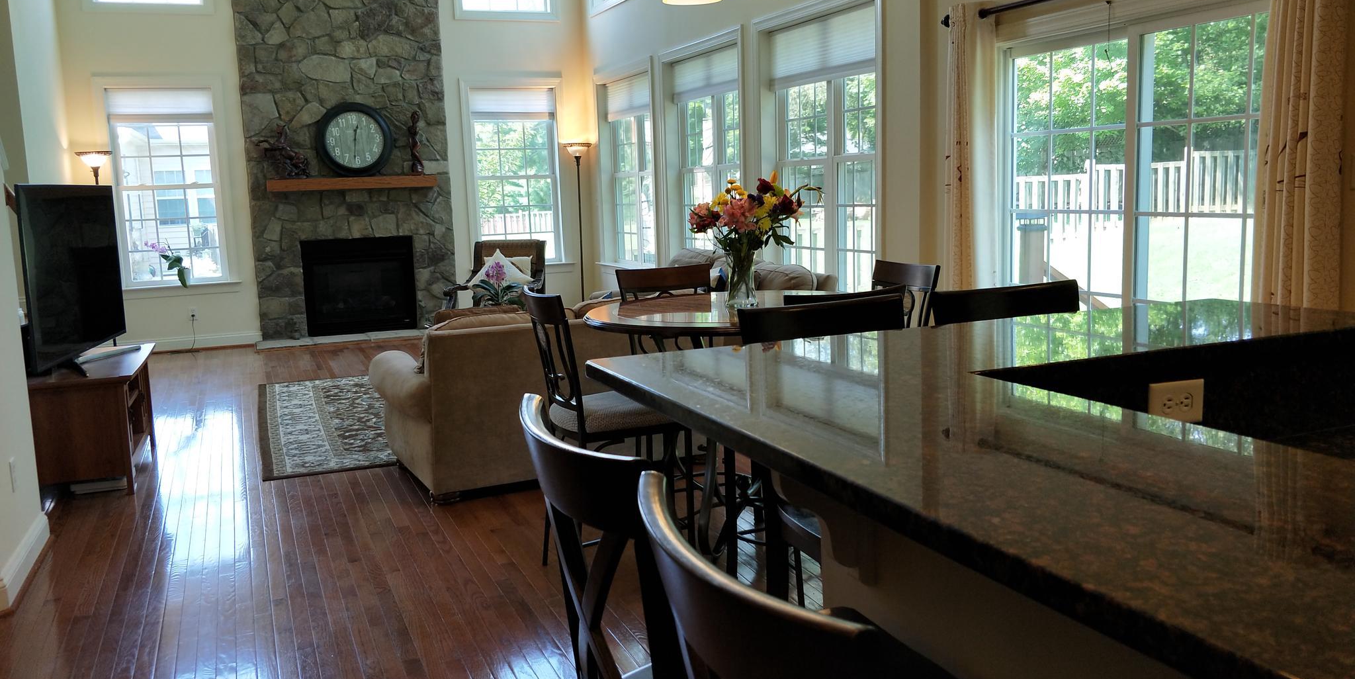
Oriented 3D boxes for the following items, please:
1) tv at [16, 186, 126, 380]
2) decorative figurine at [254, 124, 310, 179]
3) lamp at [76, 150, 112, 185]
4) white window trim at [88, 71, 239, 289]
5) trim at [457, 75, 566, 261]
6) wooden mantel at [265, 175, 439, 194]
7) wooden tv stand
[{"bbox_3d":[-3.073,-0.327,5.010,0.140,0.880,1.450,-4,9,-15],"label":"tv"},{"bbox_3d":[-3.769,-1.782,9.357,0.480,0.510,0.170,-6,9,-24],"label":"decorative figurine"},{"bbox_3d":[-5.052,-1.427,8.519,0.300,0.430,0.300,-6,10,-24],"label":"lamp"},{"bbox_3d":[-4.844,-1.470,9.335,1.086,2.006,0.120,-6,10,-24],"label":"white window trim"},{"bbox_3d":[-1.724,-1.805,10.577,1.147,1.996,0.100,-6,9,-24],"label":"trim"},{"bbox_3d":[-3.192,-1.533,9.666,1.580,0.108,0.230,-6,9,-24],"label":"wooden mantel"},{"bbox_3d":[-3.043,0.413,5.181,0.513,0.591,1.183,-6,10,-24],"label":"wooden tv stand"}]

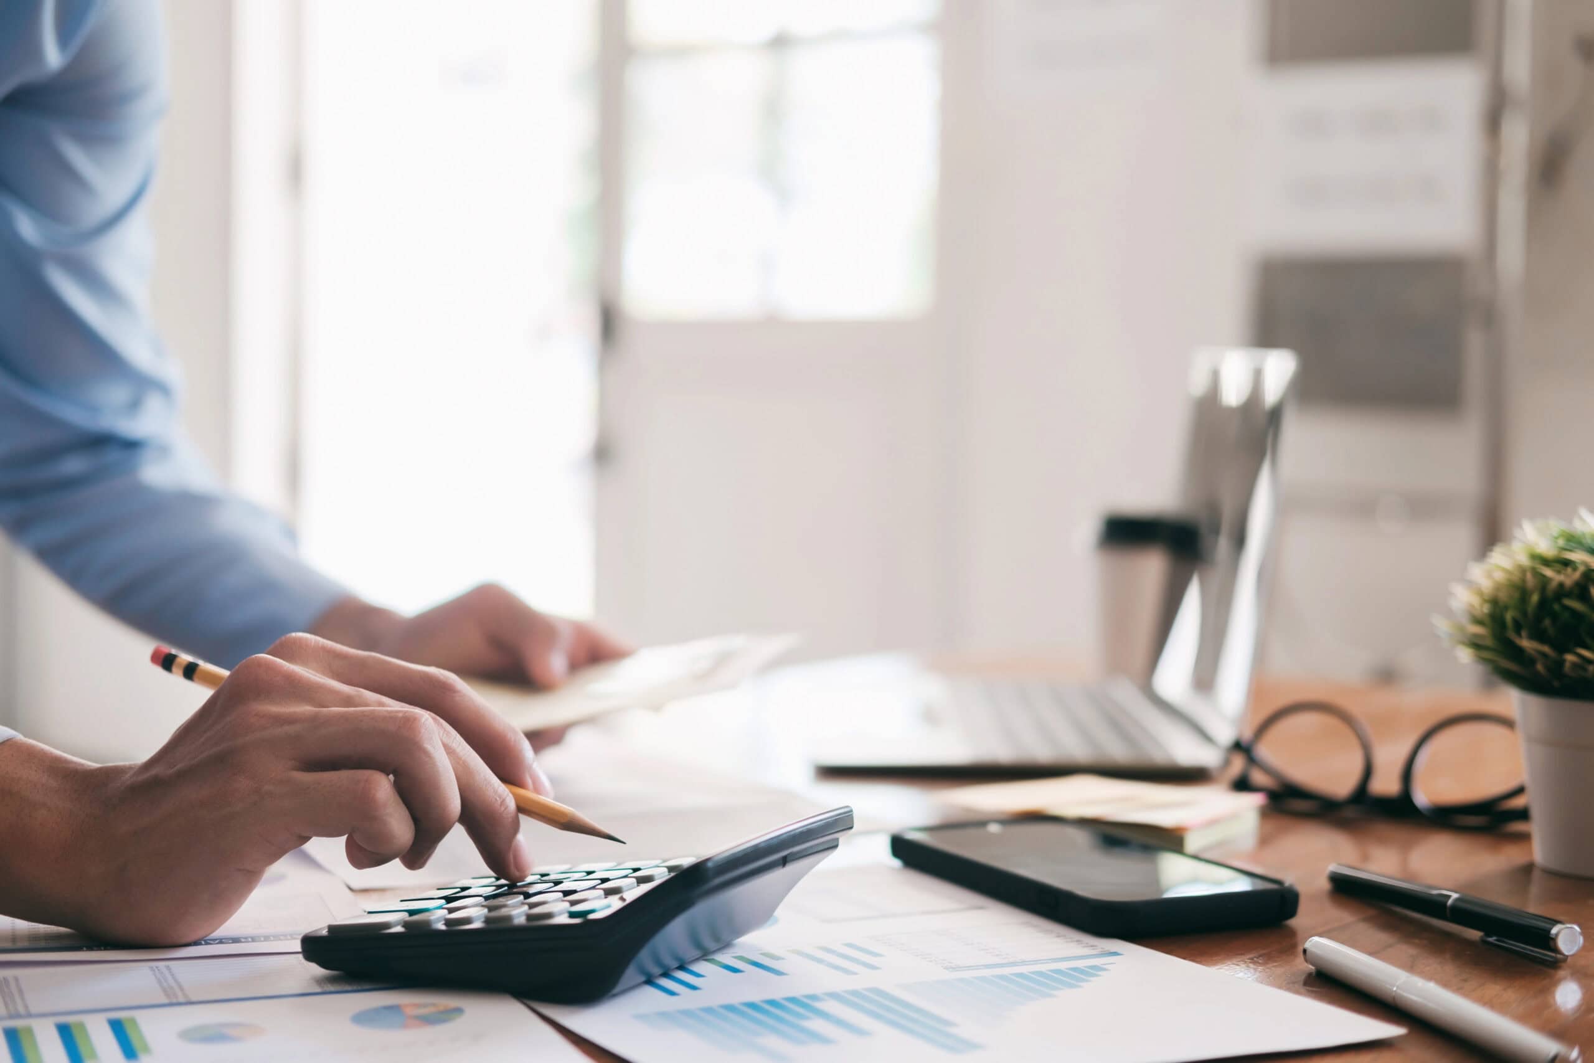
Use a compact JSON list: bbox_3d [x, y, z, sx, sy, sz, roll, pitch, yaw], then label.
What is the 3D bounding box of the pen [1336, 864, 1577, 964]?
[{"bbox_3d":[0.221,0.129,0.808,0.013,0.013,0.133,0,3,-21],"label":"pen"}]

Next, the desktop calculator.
[{"bbox_3d":[-0.069,0.112,0.743,0.139,0.047,0.110,2,3,24],"label":"desktop calculator"}]

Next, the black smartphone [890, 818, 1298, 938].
[{"bbox_3d":[0.106,0.126,0.868,0.081,0.012,0.158,-1,3,-26],"label":"black smartphone"}]

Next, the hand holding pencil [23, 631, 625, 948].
[{"bbox_3d":[-0.148,0.083,0.786,0.197,0.101,0.098,1,2,12],"label":"hand holding pencil"}]

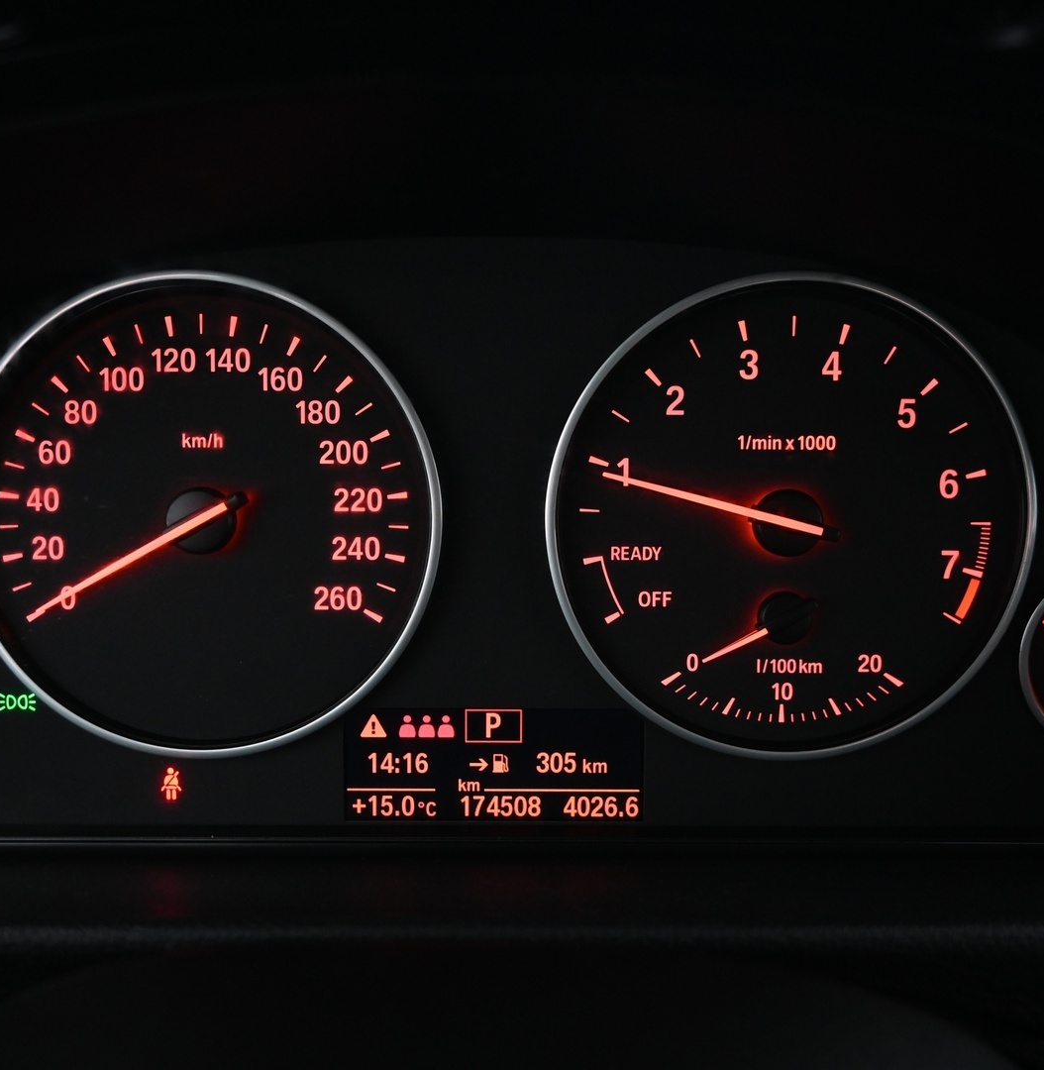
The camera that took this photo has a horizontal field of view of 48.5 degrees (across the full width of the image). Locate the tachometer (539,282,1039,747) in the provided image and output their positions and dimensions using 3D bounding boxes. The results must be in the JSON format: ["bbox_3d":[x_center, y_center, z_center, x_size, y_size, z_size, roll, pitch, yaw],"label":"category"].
[{"bbox_3d":[0.057,-0.004,0.245,0.101,0.101,0.015,0,5,0],"label":"tachometer"}]

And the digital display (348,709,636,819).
[{"bbox_3d":[-0.006,0.050,0.253,0.065,0.025,0.006,0,5,0],"label":"digital display"}]

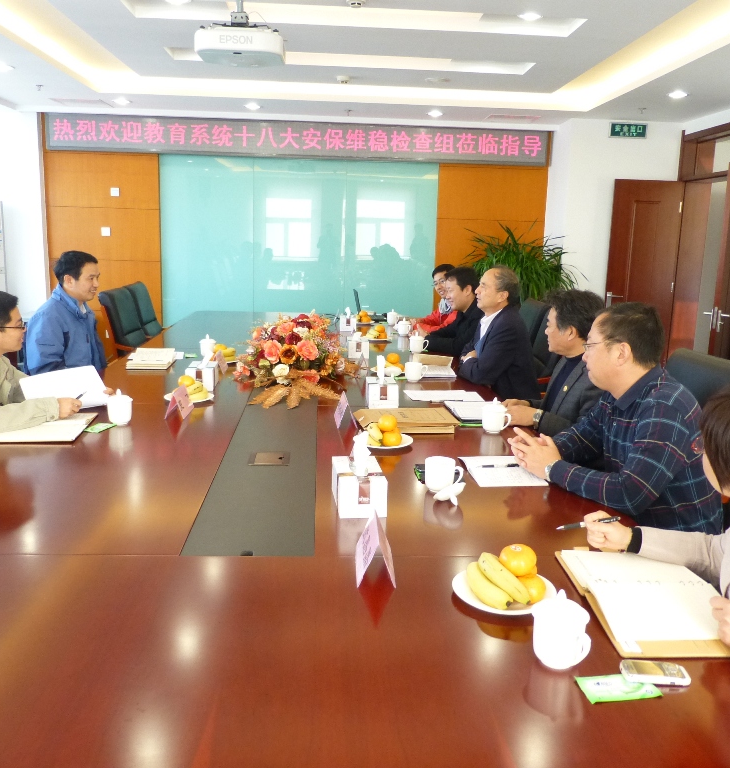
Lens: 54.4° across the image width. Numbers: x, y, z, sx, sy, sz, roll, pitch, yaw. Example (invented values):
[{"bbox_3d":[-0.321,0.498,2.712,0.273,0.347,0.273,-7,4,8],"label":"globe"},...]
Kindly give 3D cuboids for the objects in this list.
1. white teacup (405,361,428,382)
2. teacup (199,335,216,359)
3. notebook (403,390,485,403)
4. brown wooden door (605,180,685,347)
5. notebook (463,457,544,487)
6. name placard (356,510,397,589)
[{"bbox_3d":[0.267,-0.061,3.681,0.114,0.094,0.086,1,12,-4],"label":"white teacup"},{"bbox_3d":[-0.940,-0.232,4.258,0.096,0.131,0.110,-1,12,-12],"label":"teacup"},{"bbox_3d":[0.370,0.052,3.400,0.320,0.010,0.220,1,12,-4],"label":"notebook"},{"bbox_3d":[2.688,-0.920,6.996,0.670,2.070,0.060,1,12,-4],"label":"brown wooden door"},{"bbox_3d":[0.445,0.279,2.285,0.218,0.012,0.292,1,12,-4],"label":"notebook"},{"bbox_3d":[0.025,0.353,1.552,0.082,0.097,0.203,1,11,-4],"label":"name placard"}]

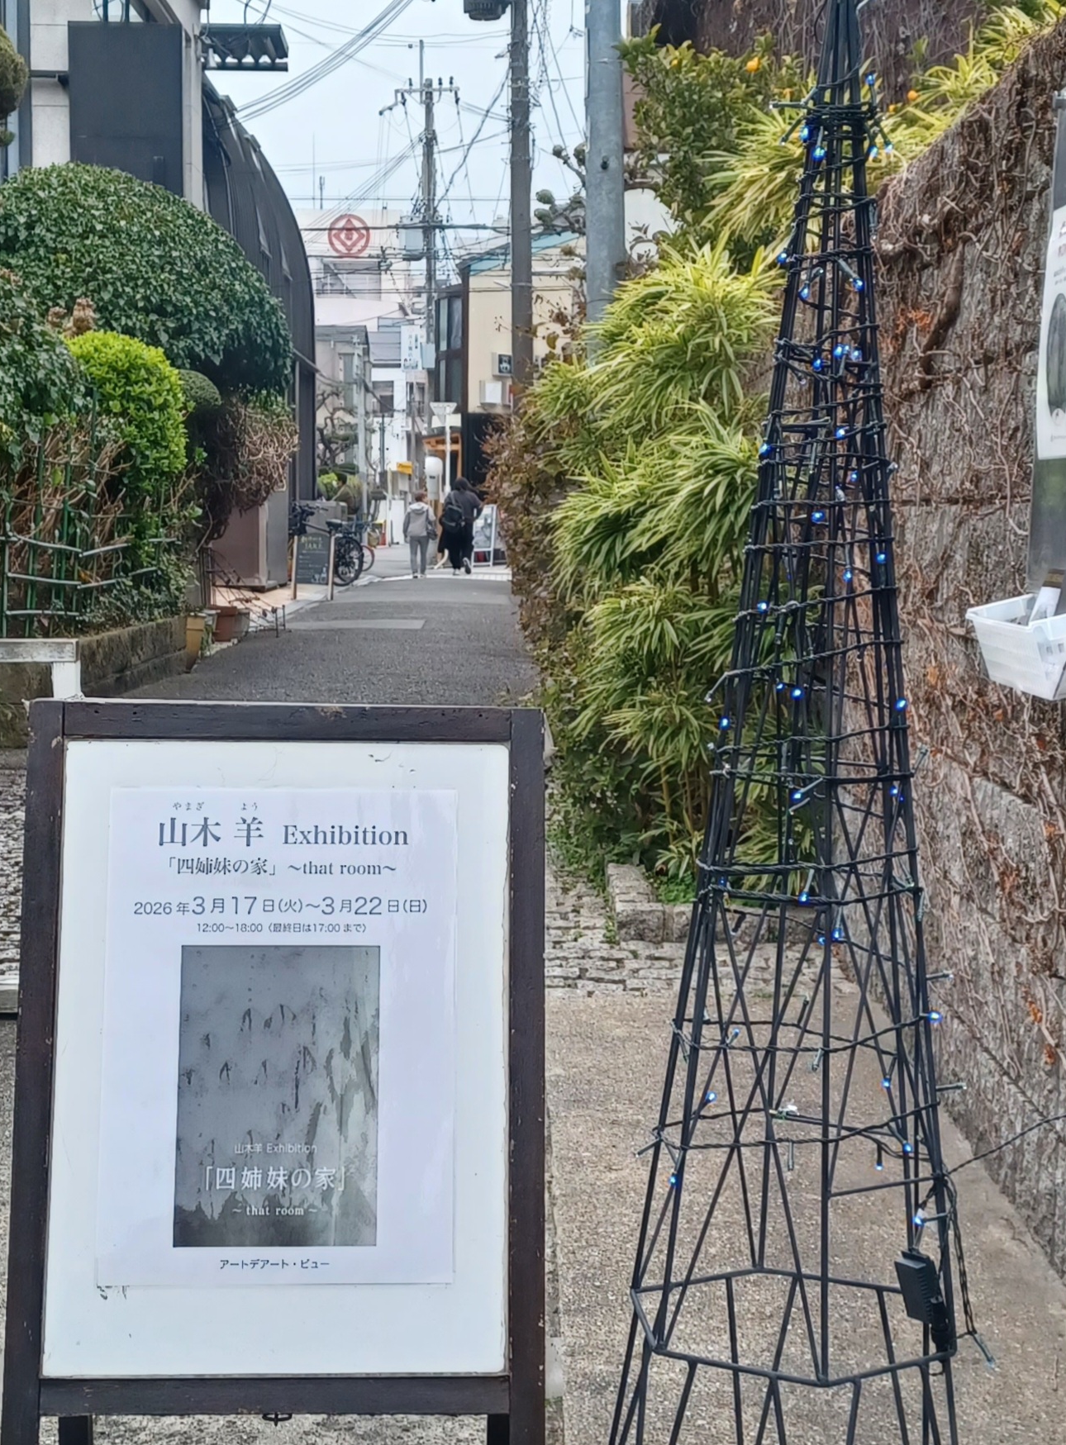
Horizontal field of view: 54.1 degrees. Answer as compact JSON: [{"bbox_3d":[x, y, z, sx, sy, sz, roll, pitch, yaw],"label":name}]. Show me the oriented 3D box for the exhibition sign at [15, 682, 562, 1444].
[{"bbox_3d":[-0.310,0.505,1.280,0.630,1.060,0.360,0,5,-2],"label":"exhibition sign"}]

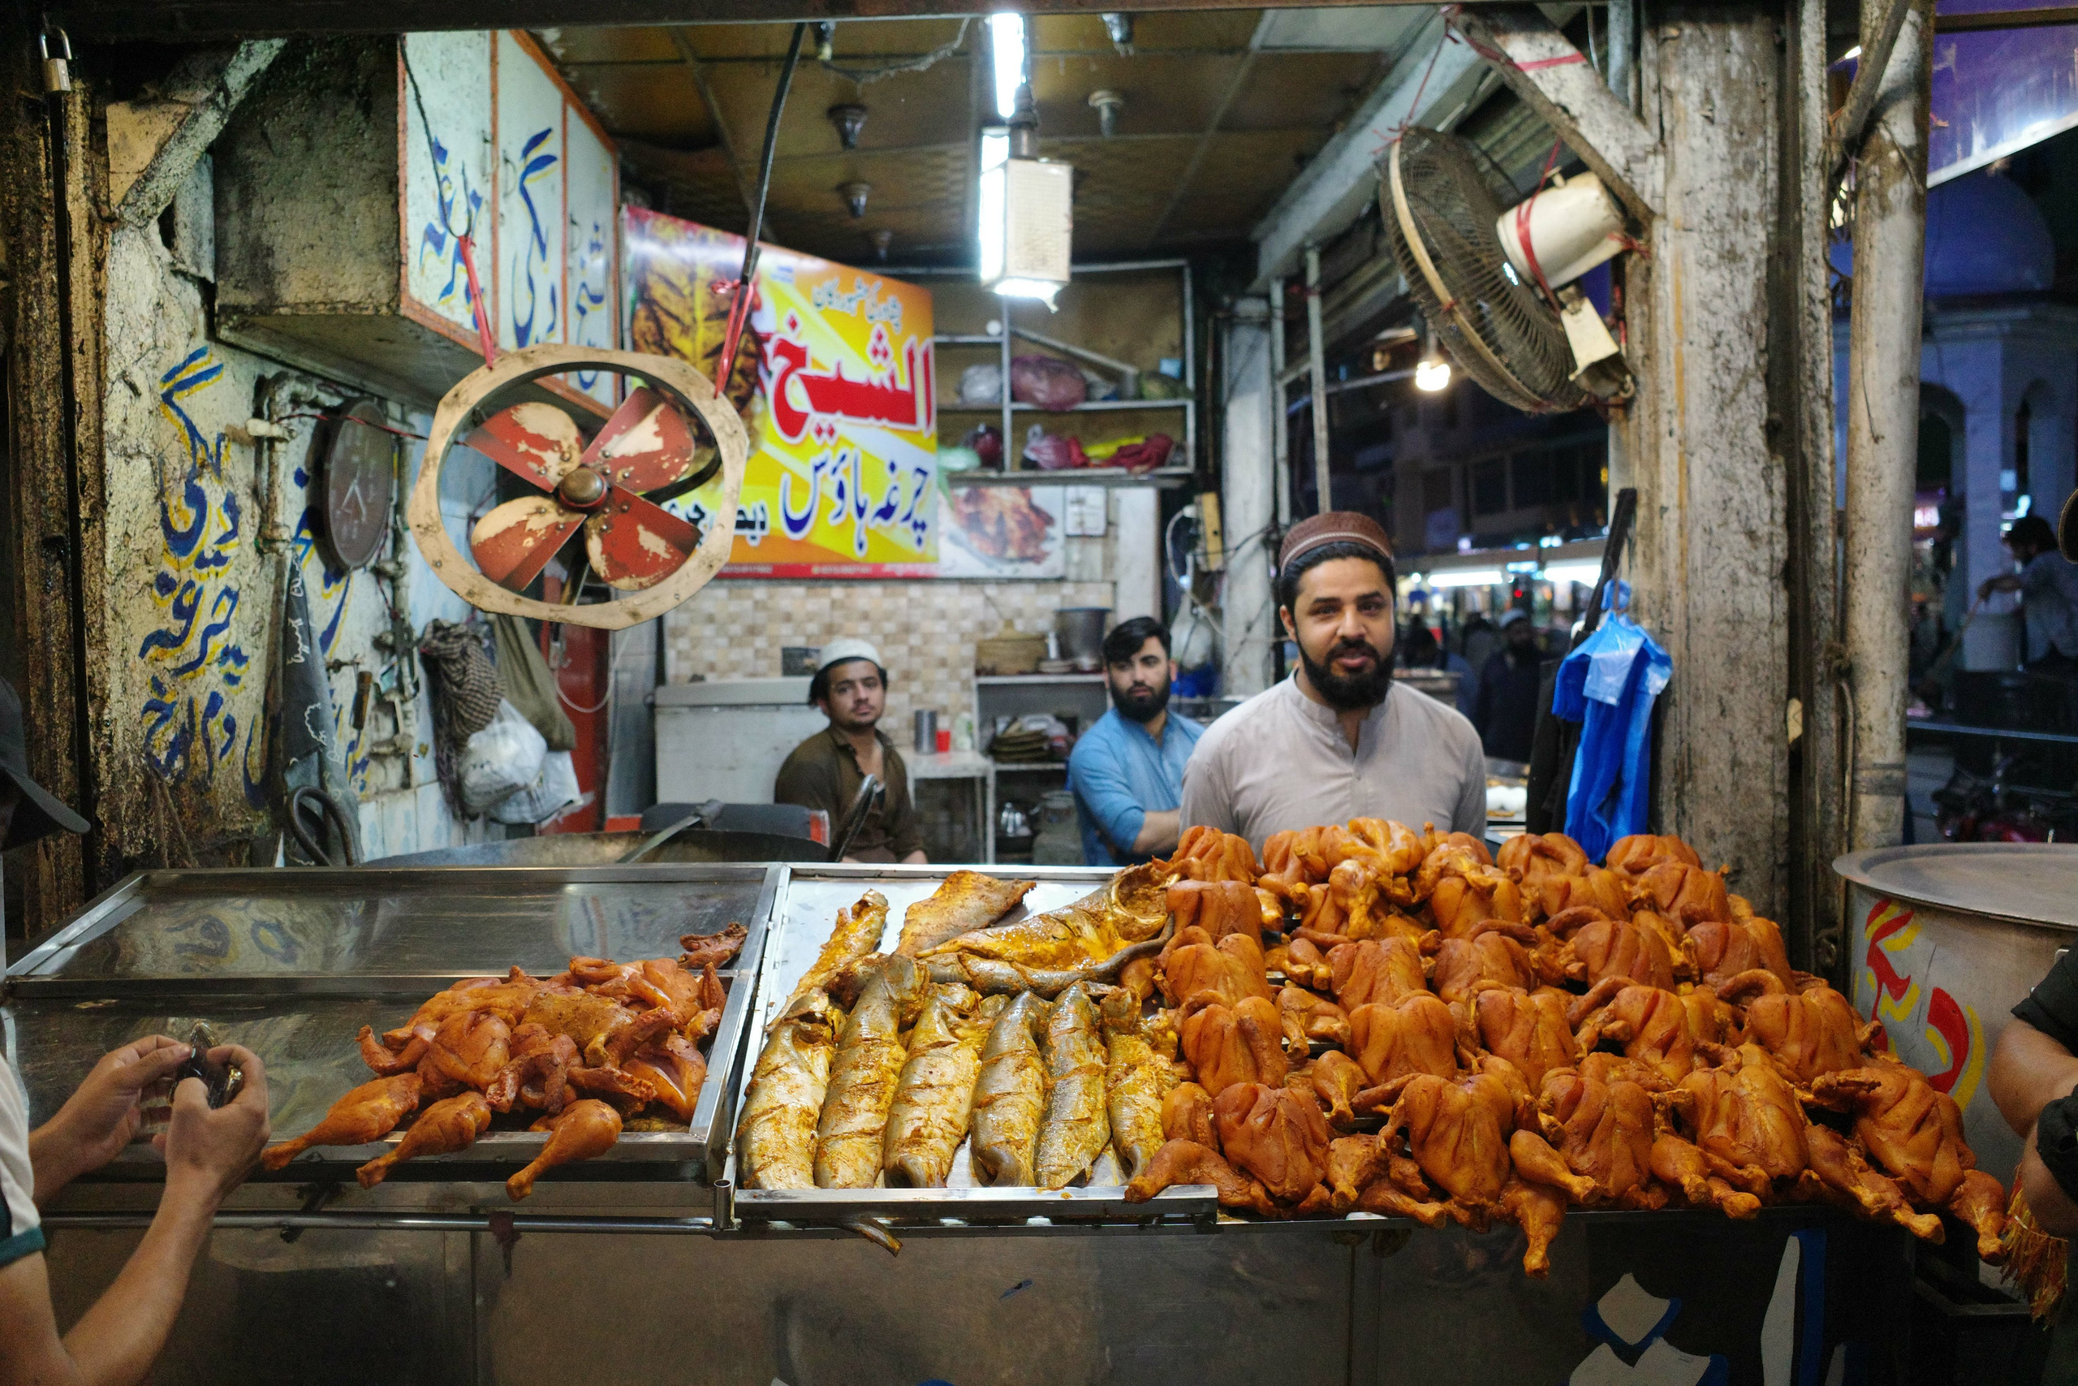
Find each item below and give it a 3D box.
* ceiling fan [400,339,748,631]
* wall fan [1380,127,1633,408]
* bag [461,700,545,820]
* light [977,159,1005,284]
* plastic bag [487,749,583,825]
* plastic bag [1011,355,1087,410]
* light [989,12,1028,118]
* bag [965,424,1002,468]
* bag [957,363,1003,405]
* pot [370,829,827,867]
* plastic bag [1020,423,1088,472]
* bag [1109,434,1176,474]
[{"bbox_3d":[-0.701,-0.285,2.537,0.475,0.475,0.230,6,-23,-4],"label":"ceiling fan"},{"bbox_3d":[0.746,-0.666,2.462,0.510,0.530,0.310,-5,-22,-48],"label":"wall fan"},{"bbox_3d":[-1.119,0.141,3.380,0.185,0.240,0.150,-1,3,-3],"label":"bag"},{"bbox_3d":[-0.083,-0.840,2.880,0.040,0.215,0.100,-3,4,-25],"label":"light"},{"bbox_3d":[-1.079,0.199,3.450,0.200,0.190,0.150,-1,3,-3],"label":"plastic bag"},{"bbox_3d":[0.031,-0.976,5.080,0.235,0.165,0.190,-1,3,-3],"label":"plastic bag"},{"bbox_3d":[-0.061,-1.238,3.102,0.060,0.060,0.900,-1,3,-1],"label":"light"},{"bbox_3d":[-0.175,-0.772,5.060,0.125,0.135,0.130,-1,3,-3],"label":"bag"},{"bbox_3d":[-0.181,-0.971,5.080,0.140,0.130,0.140,-1,3,-3],"label":"bag"},{"bbox_3d":[-0.807,0.454,2.963,0.870,0.280,0.870,-1,3,0],"label":"pot"},{"bbox_3d":[0.051,-0.767,5.060,0.205,0.140,0.160,-1,3,-3],"label":"plastic bag"},{"bbox_3d":[0.320,-0.747,5.060,0.205,0.120,0.160,-1,3,-3],"label":"bag"}]

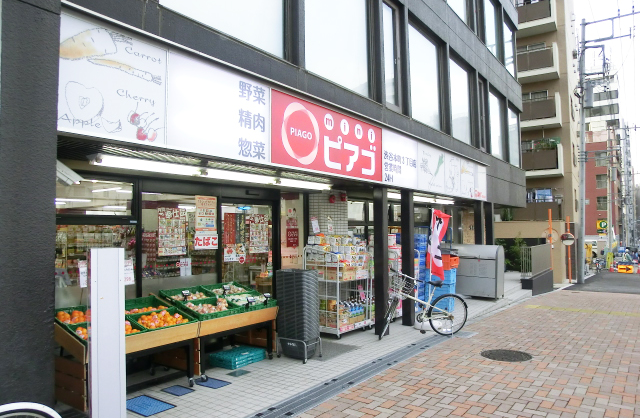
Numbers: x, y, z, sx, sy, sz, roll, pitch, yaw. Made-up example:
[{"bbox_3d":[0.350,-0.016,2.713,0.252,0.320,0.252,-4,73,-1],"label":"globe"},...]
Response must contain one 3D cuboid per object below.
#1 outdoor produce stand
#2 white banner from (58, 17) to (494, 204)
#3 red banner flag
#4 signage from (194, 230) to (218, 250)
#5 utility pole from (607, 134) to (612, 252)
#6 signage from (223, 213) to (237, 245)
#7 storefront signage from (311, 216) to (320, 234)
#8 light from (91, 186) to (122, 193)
[{"bbox_3d":[-1.678,1.459,5.308,0.920,0.920,2.620,-4,-4,36],"label":"outdoor produce stand"},{"bbox_3d":[1.190,-0.820,7.445,0.150,0.898,10.488,-4,-4,36],"label":"white banner"},{"bbox_3d":[2.068,0.632,7.680,0.420,1.250,0.120,0,-4,-18],"label":"red banner flag"},{"bbox_3d":[-1.607,0.457,6.315,0.020,0.244,0.409,-4,-4,36],"label":"signage"},{"bbox_3d":[18.935,-0.752,29.000,0.340,9.600,0.340,-4,-4,37],"label":"utility pole"},{"bbox_3d":[-1.367,0.305,6.770,0.020,0.473,0.234,-4,-4,36],"label":"signage"},{"bbox_3d":[-0.075,0.257,7.361,0.020,0.280,0.190,-4,-4,37],"label":"storefront signage"},{"bbox_3d":[-5.291,-0.459,11.026,1.200,0.070,0.100,-4,-4,36],"label":"light"}]

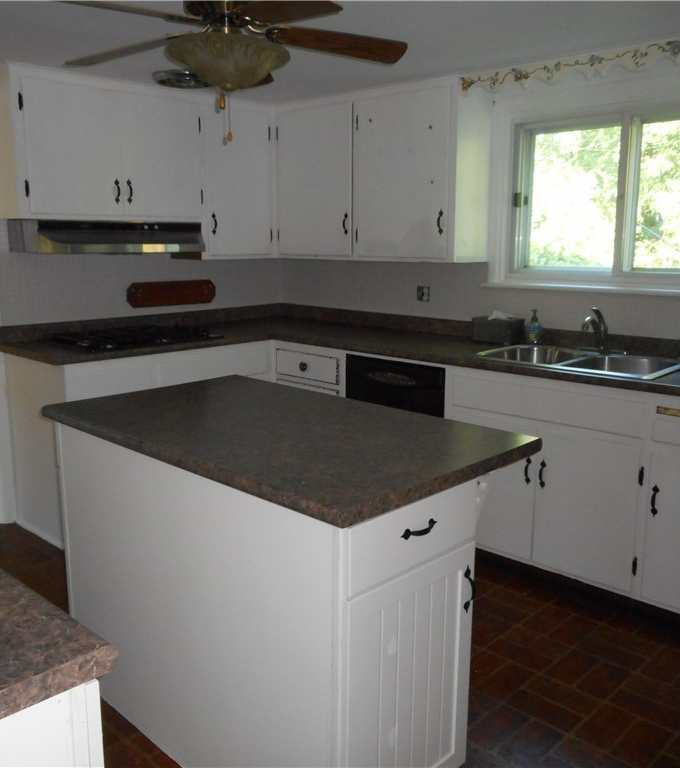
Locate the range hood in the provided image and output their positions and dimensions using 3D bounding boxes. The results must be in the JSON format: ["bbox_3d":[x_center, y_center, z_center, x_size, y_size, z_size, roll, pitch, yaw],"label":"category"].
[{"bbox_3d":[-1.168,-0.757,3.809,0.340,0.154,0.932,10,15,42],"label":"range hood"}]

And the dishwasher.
[{"bbox_3d":[0.462,0.258,3.790,0.600,0.834,0.611,10,15,42],"label":"dishwasher"}]

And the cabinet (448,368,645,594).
[{"bbox_3d":[1.024,0.340,3.289,0.901,0.844,0.637,10,15,42],"label":"cabinet"}]

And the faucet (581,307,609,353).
[{"bbox_3d":[1.137,-0.235,3.303,0.056,0.213,0.208,10,15,42],"label":"faucet"}]

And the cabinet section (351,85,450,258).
[{"bbox_3d":[0.401,-1.070,3.869,0.633,0.823,0.311,10,15,42],"label":"cabinet section"}]

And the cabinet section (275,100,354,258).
[{"bbox_3d":[-0.052,-1.152,4.287,0.610,0.823,0.311,10,15,42],"label":"cabinet section"}]

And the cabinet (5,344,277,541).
[{"bbox_3d":[-1.018,0.226,3.943,0.634,0.879,1.216,10,15,42],"label":"cabinet"}]

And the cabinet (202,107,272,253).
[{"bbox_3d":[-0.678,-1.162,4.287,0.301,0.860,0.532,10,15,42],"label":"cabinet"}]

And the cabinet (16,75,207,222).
[{"bbox_3d":[-1.202,-1.157,3.723,0.301,0.663,0.995,10,15,42],"label":"cabinet"}]

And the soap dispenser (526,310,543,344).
[{"bbox_3d":[0.946,-0.273,3.596,0.081,0.178,0.056,5,12,22],"label":"soap dispenser"}]

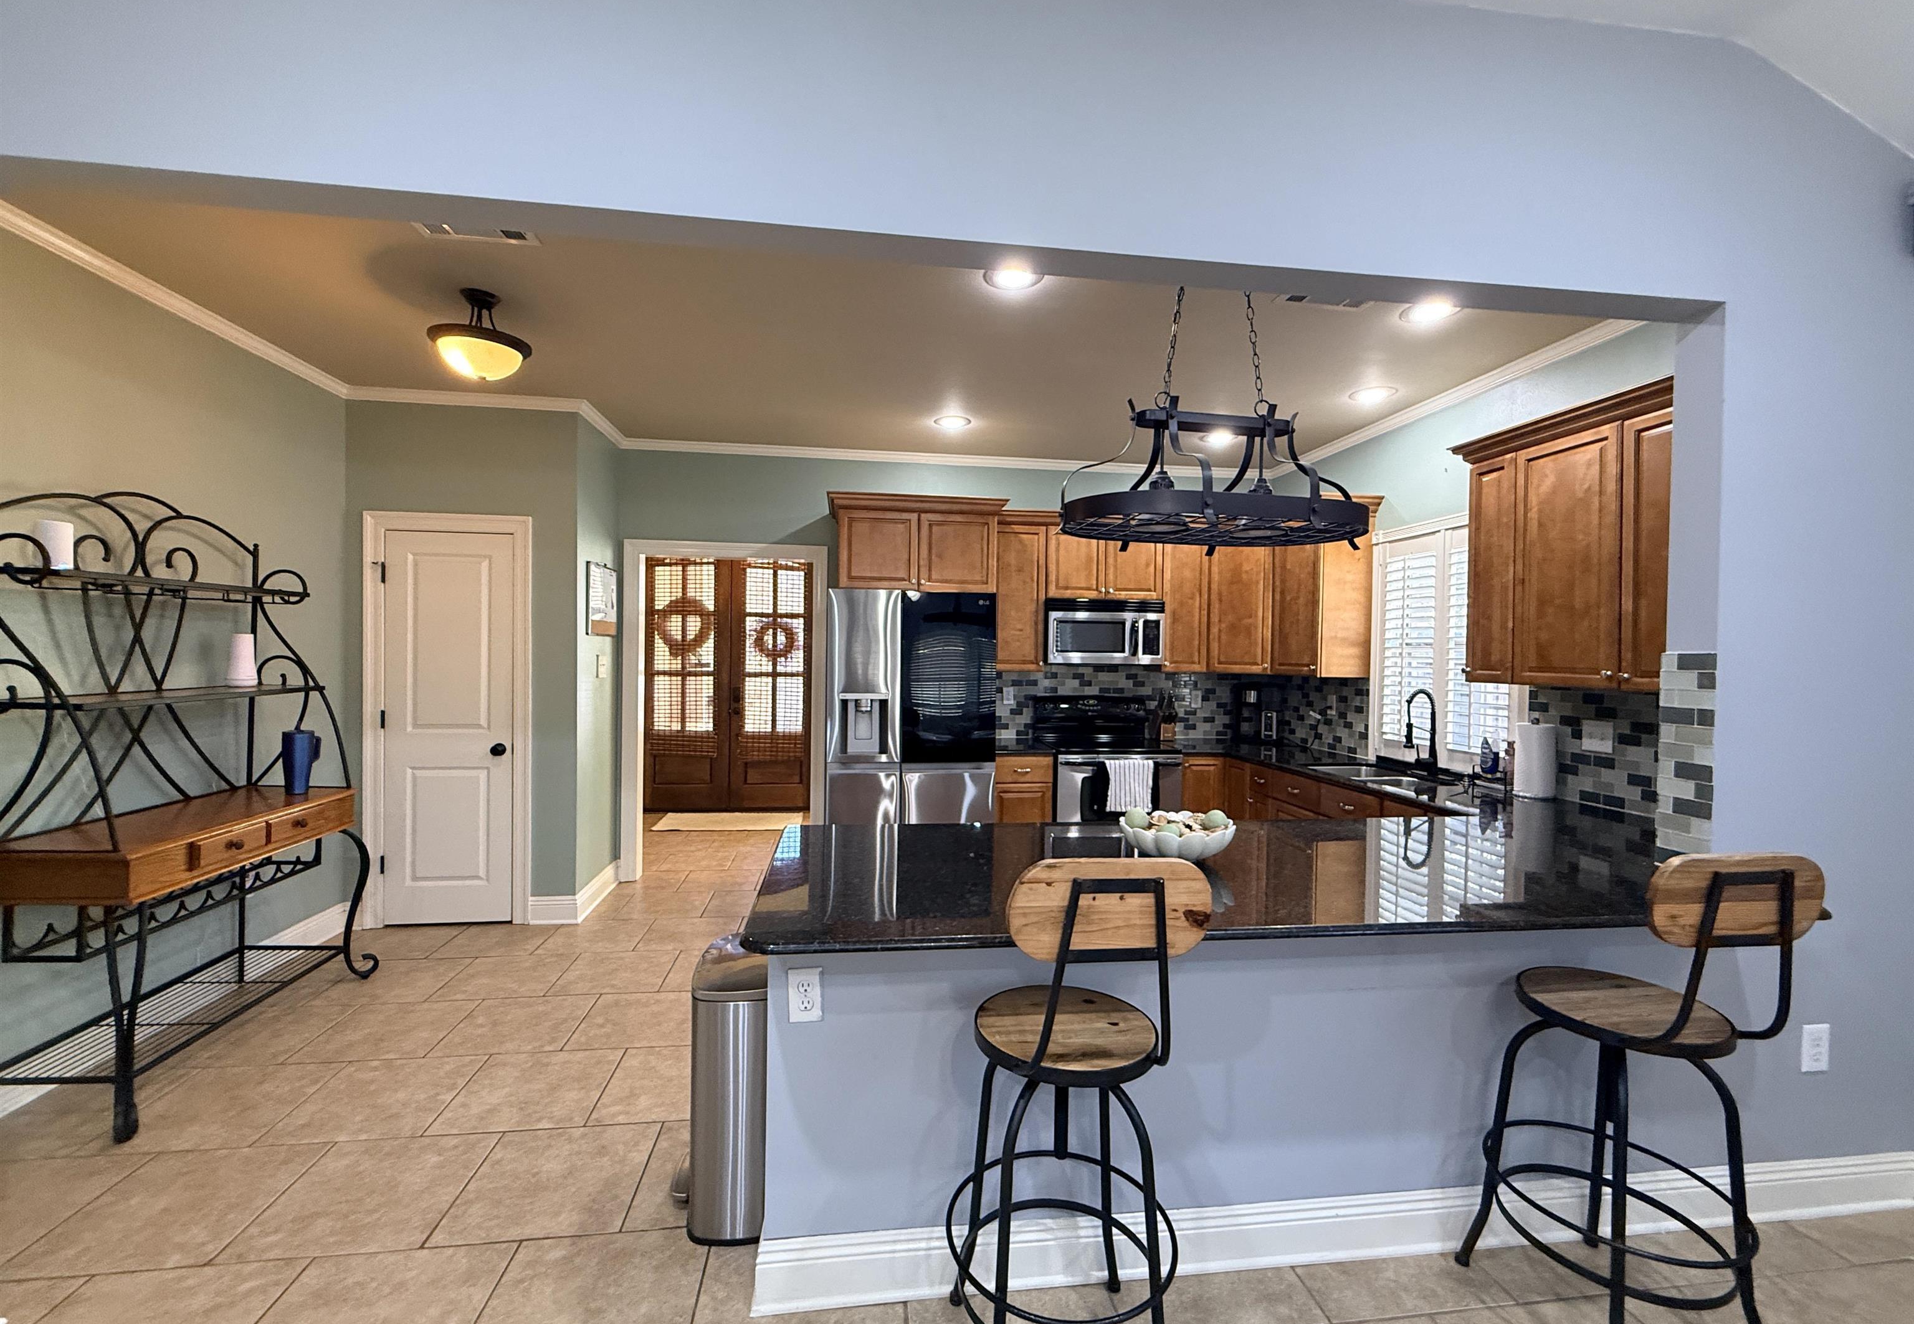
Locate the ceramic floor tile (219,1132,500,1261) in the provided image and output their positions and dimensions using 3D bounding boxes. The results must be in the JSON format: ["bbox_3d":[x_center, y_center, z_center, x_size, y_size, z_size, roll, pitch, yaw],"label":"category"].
[{"bbox_3d":[-1.530,1.396,2.035,0.450,0.012,0.450,1,0,-8],"label":"ceramic floor tile"}]

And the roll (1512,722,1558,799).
[{"bbox_3d":[2.375,0.398,3.172,0.135,0.285,0.135,1,0,0],"label":"roll"}]

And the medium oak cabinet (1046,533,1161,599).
[{"bbox_3d":[0.895,-0.623,4.955,0.742,0.460,0.345,1,1,-8],"label":"medium oak cabinet"}]

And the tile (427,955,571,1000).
[{"bbox_3d":[-1.978,1.396,3.420,0.458,0.010,0.462,1,1,-8],"label":"tile"}]

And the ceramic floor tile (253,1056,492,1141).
[{"bbox_3d":[-1.850,1.410,2.500,0.458,0.010,0.462,1,1,-8],"label":"ceramic floor tile"}]

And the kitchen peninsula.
[{"bbox_3d":[0.741,0.992,2.081,2.475,0.910,1.030,1,1,-8],"label":"kitchen peninsula"}]

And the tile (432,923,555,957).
[{"bbox_3d":[-2.277,1.385,3.860,0.457,0.010,0.457,1,1,-8],"label":"tile"}]

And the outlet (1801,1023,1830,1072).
[{"bbox_3d":[2.249,1.013,2.028,0.076,0.120,0.010,1,0,-8],"label":"outlet"}]

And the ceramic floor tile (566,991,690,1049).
[{"bbox_3d":[-1.230,1.412,3.055,0.458,0.010,0.462,1,1,-8],"label":"ceramic floor tile"}]

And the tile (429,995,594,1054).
[{"bbox_3d":[-1.696,1.414,3.009,0.457,0.010,0.457,1,1,-8],"label":"tile"}]

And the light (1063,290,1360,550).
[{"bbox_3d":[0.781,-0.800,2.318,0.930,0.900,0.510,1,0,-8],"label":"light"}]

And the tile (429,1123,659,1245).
[{"bbox_3d":[-1.116,1.443,2.158,0.457,0.010,0.457,1,1,-8],"label":"tile"}]

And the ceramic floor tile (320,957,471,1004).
[{"bbox_3d":[-2.433,1.391,3.357,0.458,0.010,0.462,1,1,-8],"label":"ceramic floor tile"}]

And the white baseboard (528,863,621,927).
[{"bbox_3d":[-2.165,1.302,4.421,0.252,0.147,0.755,1,1,-8],"label":"white baseboard"}]

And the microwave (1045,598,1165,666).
[{"bbox_3d":[0.887,-0.185,4.937,0.752,0.407,0.400,1,1,-8],"label":"microwave"}]

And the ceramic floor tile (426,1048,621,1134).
[{"bbox_3d":[-1.373,1.395,2.522,0.450,0.012,0.450,1,0,-8],"label":"ceramic floor tile"}]

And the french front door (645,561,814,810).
[{"bbox_3d":[-2.085,0.150,7.159,1.600,2.400,0.060,1,0,-8],"label":"french front door"}]

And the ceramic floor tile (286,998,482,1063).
[{"bbox_3d":[-2.155,1.408,2.948,0.457,0.010,0.457,1,1,-8],"label":"ceramic floor tile"}]

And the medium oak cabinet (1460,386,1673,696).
[{"bbox_3d":[2.335,-0.391,2.730,0.370,0.960,1.070,1,0,-8],"label":"medium oak cabinet"}]

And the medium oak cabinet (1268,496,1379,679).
[{"bbox_3d":[2.126,-0.415,4.540,0.350,1.010,0.480,1,1,-8],"label":"medium oak cabinet"}]

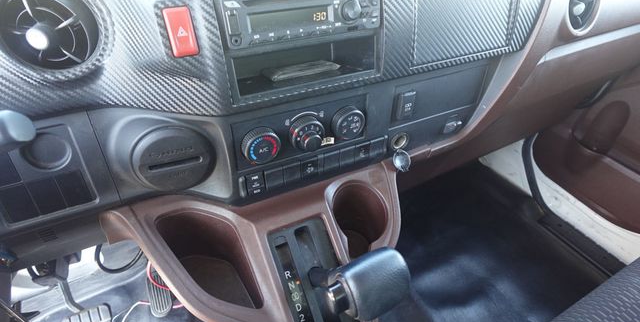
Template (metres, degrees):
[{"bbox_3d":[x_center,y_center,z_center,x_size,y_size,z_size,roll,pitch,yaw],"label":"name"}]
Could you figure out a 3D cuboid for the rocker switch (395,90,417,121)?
[{"bbox_3d":[0.113,-0.073,0.465,0.022,0.034,0.012,-16,35,-21],"label":"rocker switch"}]

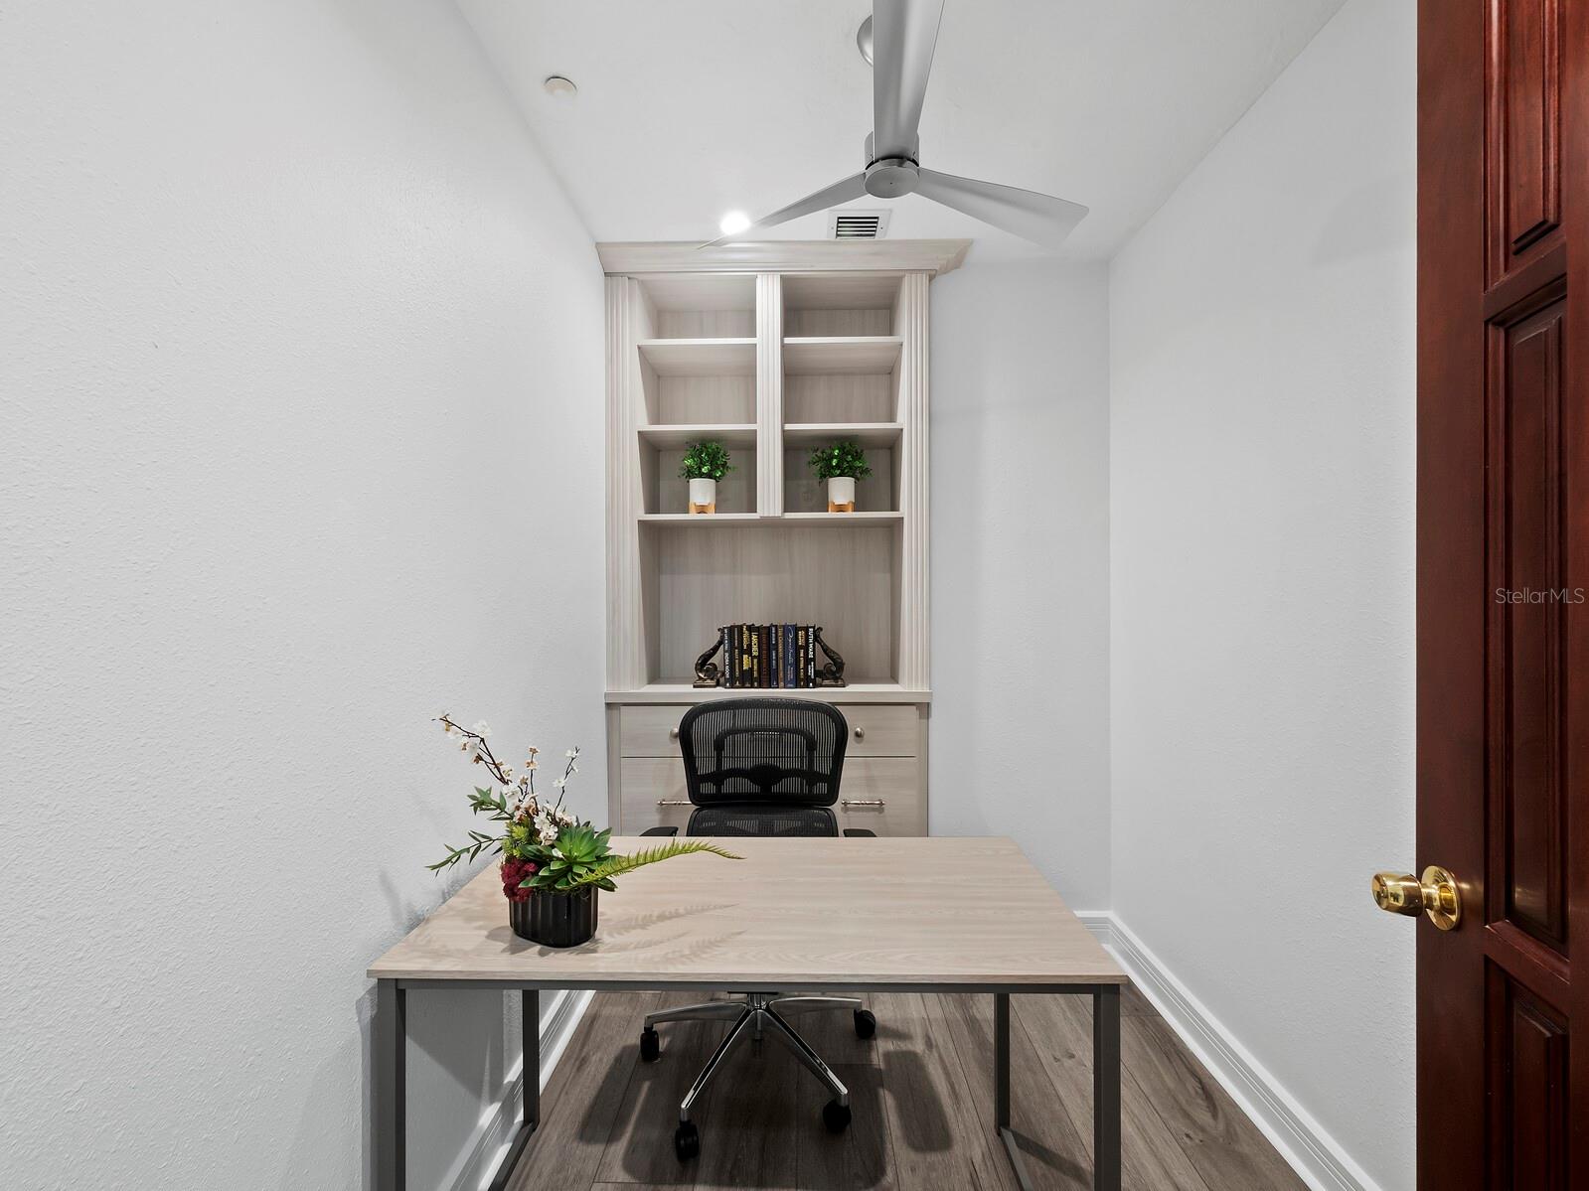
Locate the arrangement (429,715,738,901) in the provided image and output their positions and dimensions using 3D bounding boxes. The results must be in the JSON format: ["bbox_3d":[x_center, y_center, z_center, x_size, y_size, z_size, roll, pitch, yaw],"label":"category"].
[{"bbox_3d":[-0.388,0.388,1.190,0.570,0.335,0.300,0,0,0],"label":"arrangement"}]

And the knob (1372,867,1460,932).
[{"bbox_3d":[0.753,0.365,0.780,0.066,0.075,0.075,0,0,18],"label":"knob"}]

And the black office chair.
[{"bbox_3d":[-0.107,0.828,1.860,0.690,1.035,0.670,0,0,-2],"label":"black office chair"}]

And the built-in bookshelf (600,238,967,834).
[{"bbox_3d":[-0.040,0.031,2.550,1.340,2.630,0.450,0,0,0],"label":"built-in bookshelf"}]

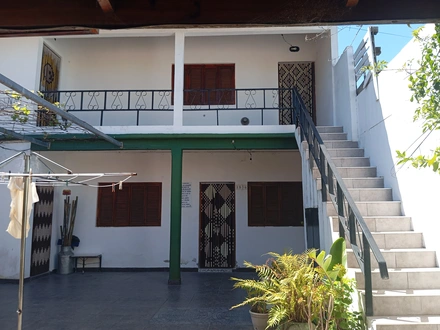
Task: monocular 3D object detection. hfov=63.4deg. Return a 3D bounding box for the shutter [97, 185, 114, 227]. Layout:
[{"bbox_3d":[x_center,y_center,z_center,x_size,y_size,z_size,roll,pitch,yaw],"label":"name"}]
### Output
[{"bbox_3d":[-2.750,0.958,8.554,0.394,1.054,0.070,0,-8,2],"label":"shutter"}]

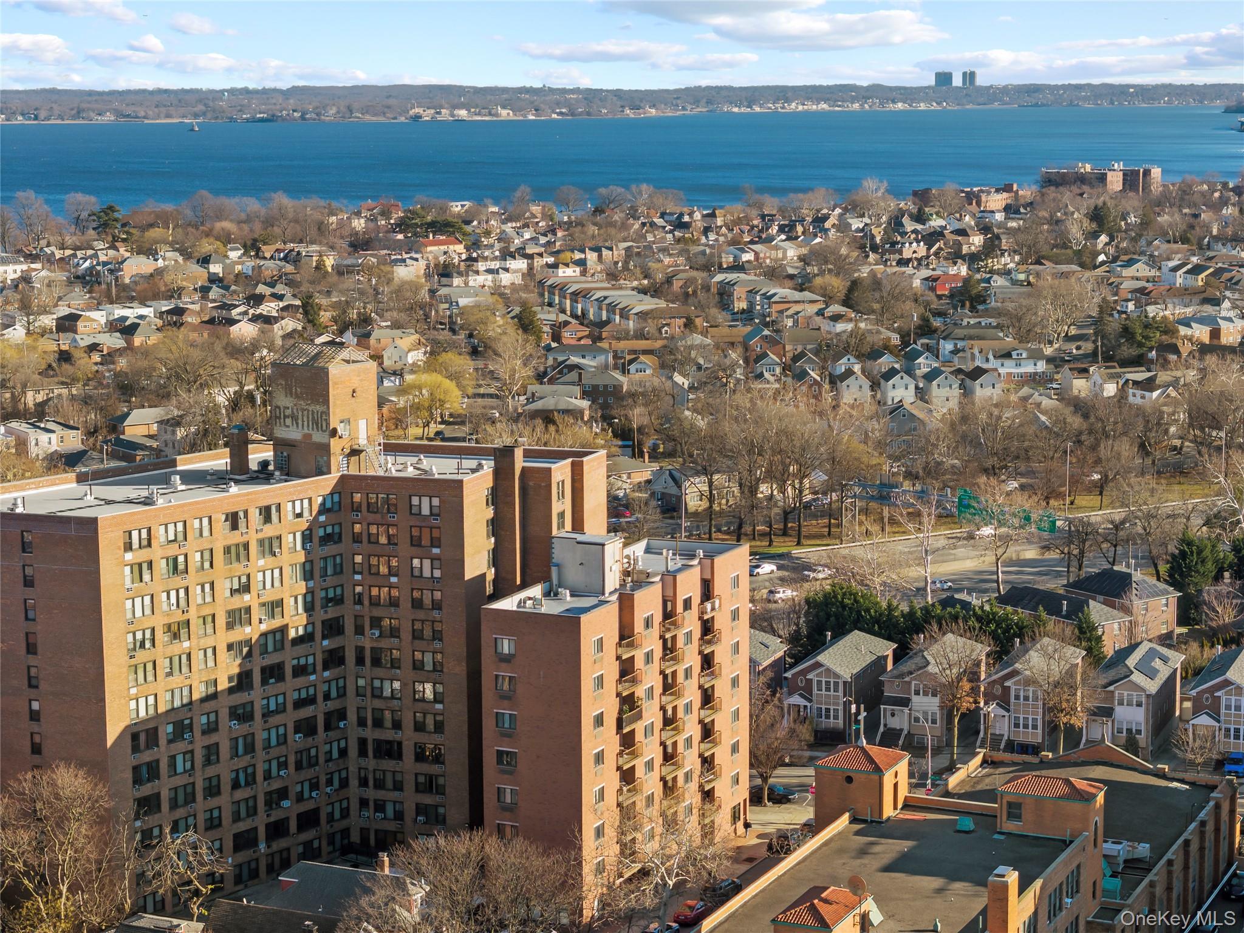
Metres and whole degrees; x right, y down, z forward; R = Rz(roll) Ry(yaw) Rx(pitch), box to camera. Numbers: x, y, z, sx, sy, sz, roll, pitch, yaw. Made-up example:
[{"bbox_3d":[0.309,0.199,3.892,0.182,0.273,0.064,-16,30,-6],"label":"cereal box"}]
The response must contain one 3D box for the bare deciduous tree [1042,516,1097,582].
[{"bbox_3d":[58.376,10.762,325.486,7.200,9.200,7.200,0,9,0],"label":"bare deciduous tree"}]

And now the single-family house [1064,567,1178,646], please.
[{"bbox_3d":[58.060,16.170,292.545,8.000,8.300,11.500,-6,10,-35],"label":"single-family house"}]

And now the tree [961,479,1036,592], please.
[{"bbox_3d":[48.902,9.608,325.978,9.564,15.731,9.564,0,9,0],"label":"tree"}]

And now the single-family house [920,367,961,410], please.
[{"bbox_3d":[67.109,-16.447,528.040,5.900,7.700,12.100,-1,9,-3],"label":"single-family house"}]

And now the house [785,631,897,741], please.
[{"bbox_3d":[22.830,22.292,260.885,6.900,8.700,17.792,3,9,22],"label":"house"}]

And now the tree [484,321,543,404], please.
[{"bbox_3d":[-22.455,-20.244,513.851,12.600,18.600,12.600,0,9,0],"label":"tree"}]

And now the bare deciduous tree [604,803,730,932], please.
[{"bbox_3d":[3.370,31.401,181.399,8.889,15.000,8.889,0,9,0],"label":"bare deciduous tree"}]

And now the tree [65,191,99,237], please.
[{"bbox_3d":[-249.039,-115.058,1158.492,16.000,21.500,16.000,0,9,0],"label":"tree"}]

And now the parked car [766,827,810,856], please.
[{"bbox_3d":[14.387,31.698,213.366,1.900,1.700,4.700,4,9,25],"label":"parked car"}]

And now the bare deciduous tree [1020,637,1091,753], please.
[{"bbox_3d":[41.314,22.809,240.461,6.776,13.607,6.776,0,9,0],"label":"bare deciduous tree"}]

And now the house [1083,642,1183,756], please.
[{"bbox_3d":[51.786,23.091,254.376,6.900,8.700,18.170,3,9,22],"label":"house"}]

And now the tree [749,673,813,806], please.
[{"bbox_3d":[13.062,24.608,225.947,8.000,12.000,8.000,0,9,0],"label":"tree"}]

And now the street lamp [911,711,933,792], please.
[{"bbox_3d":[26.815,26.825,227.118,2.500,9.900,0.350,3,9,20],"label":"street lamp"}]

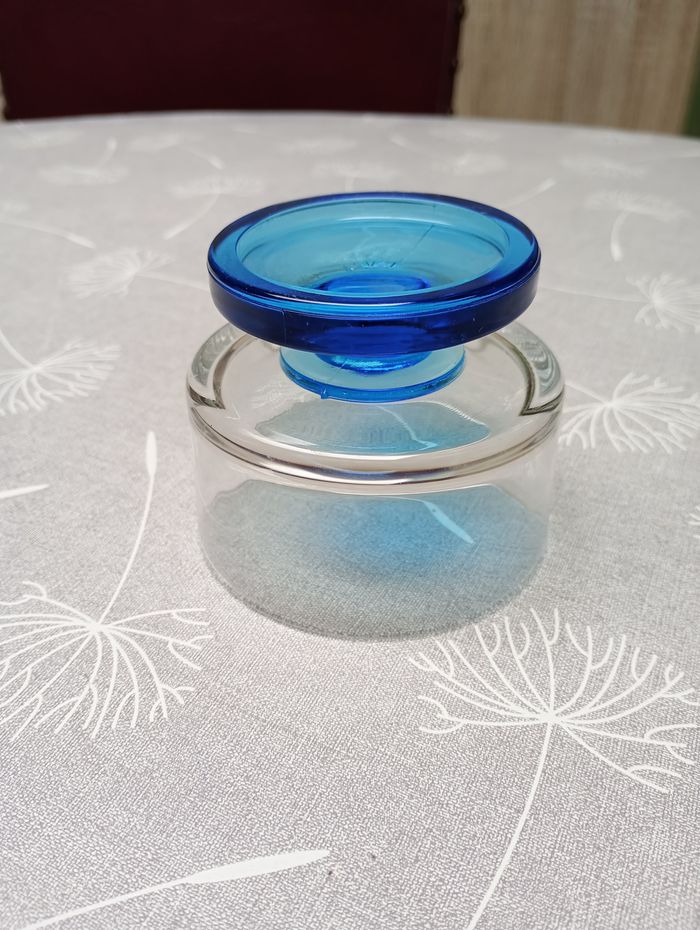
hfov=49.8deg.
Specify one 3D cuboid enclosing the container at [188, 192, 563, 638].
[{"bbox_3d":[0.006,-0.019,0.189,0.097,0.077,0.097,-1,37,1],"label":"container"}]

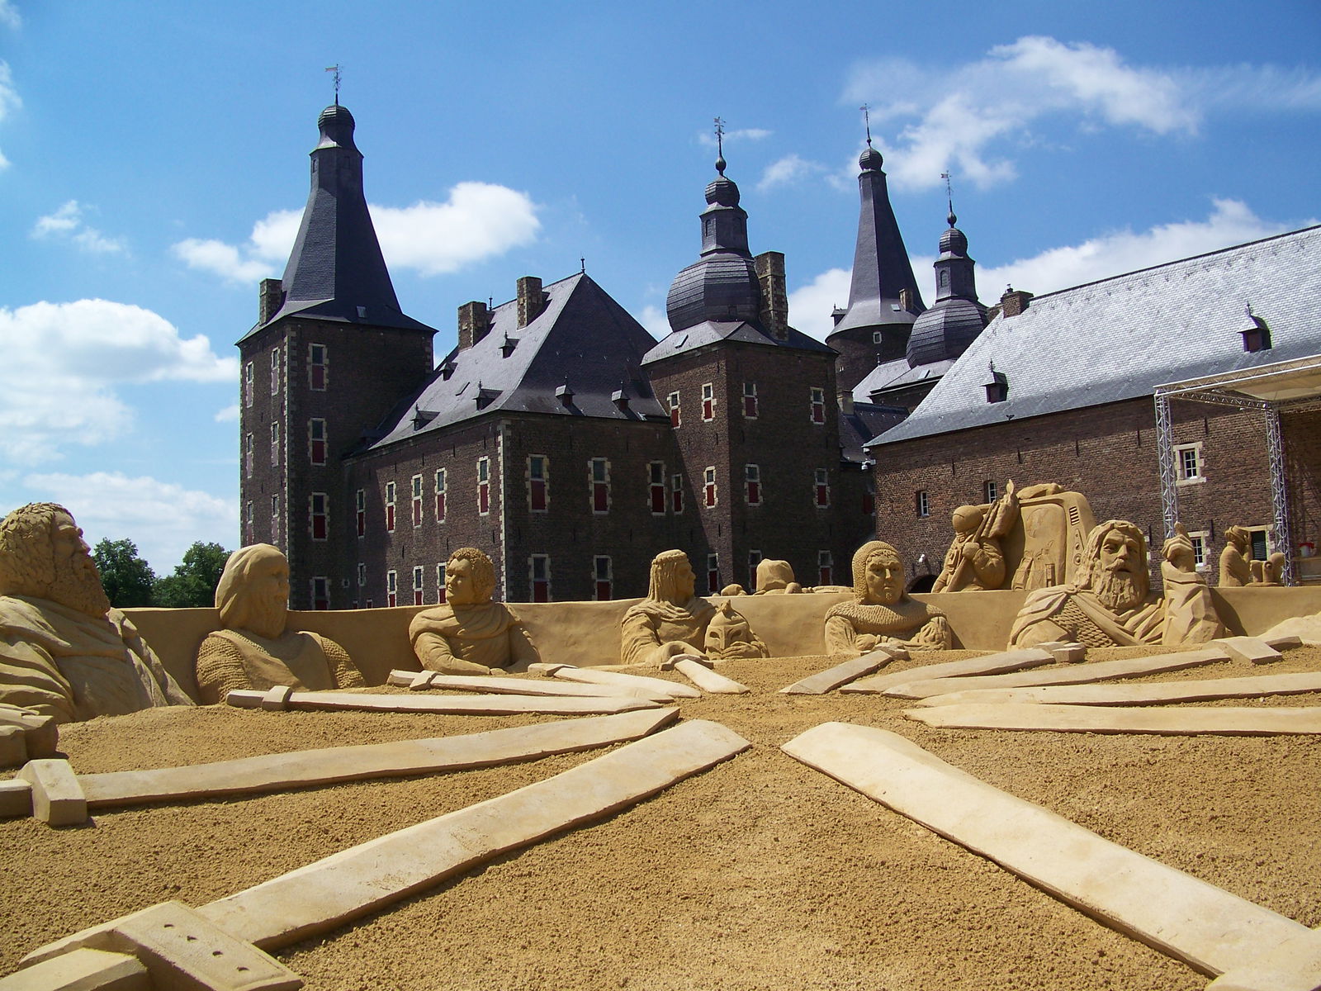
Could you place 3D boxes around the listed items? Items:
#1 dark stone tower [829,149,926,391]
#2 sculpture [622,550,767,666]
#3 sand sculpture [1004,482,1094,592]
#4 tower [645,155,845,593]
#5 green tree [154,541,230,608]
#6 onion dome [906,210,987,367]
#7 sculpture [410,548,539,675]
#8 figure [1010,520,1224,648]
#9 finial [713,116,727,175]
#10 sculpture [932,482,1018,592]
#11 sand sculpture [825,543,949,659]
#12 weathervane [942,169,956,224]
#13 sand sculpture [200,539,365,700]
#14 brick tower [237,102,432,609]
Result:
[{"bbox_3d":[15.701,-6.870,96.842,7.523,36.839,7.523,2,-7,-35],"label":"dark stone tower"},{"bbox_3d":[0.249,0.831,10.200,1.050,0.860,0.680,-1,-6,-9],"label":"sculpture"},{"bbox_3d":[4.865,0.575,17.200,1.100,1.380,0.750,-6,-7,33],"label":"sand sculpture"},{"bbox_3d":[4.015,-4.321,69.626,7.000,26.200,7.000,2,-7,-35],"label":"tower"},{"bbox_3d":[-33.917,8.151,100.000,6.300,9.600,6.300,-2,-6,0],"label":"green tree"},{"bbox_3d":[16.587,-11.586,76.945,5.774,8.800,5.774,2,-7,-35],"label":"onion dome"},{"bbox_3d":[-1.169,0.727,8.600,0.780,0.810,0.550,0,-6,-21],"label":"sculpture"},{"bbox_3d":[2.958,0.578,8.900,1.360,0.830,0.700,-4,-6,16],"label":"figure"},{"bbox_3d":[2.984,-17.367,68.134,0.660,2.935,0.500,1,-7,-30],"label":"finial"},{"bbox_3d":[3.876,0.568,17.000,0.750,1.360,0.850,4,-8,-43],"label":"sculpture"},{"bbox_3d":[1.632,0.762,9.900,0.900,0.880,0.620,-3,-6,7],"label":"sand sculpture"},{"bbox_3d":[16.306,-16.801,77.506,0.750,3.175,0.520,1,-7,-30],"label":"weathervane"},{"bbox_3d":[-2.400,0.798,8.600,0.620,0.970,0.920,-7,-8,41],"label":"sand sculpture"},{"bbox_3d":[-18.830,-6.123,79.689,8.802,34.273,8.802,2,-7,-35],"label":"brick tower"}]

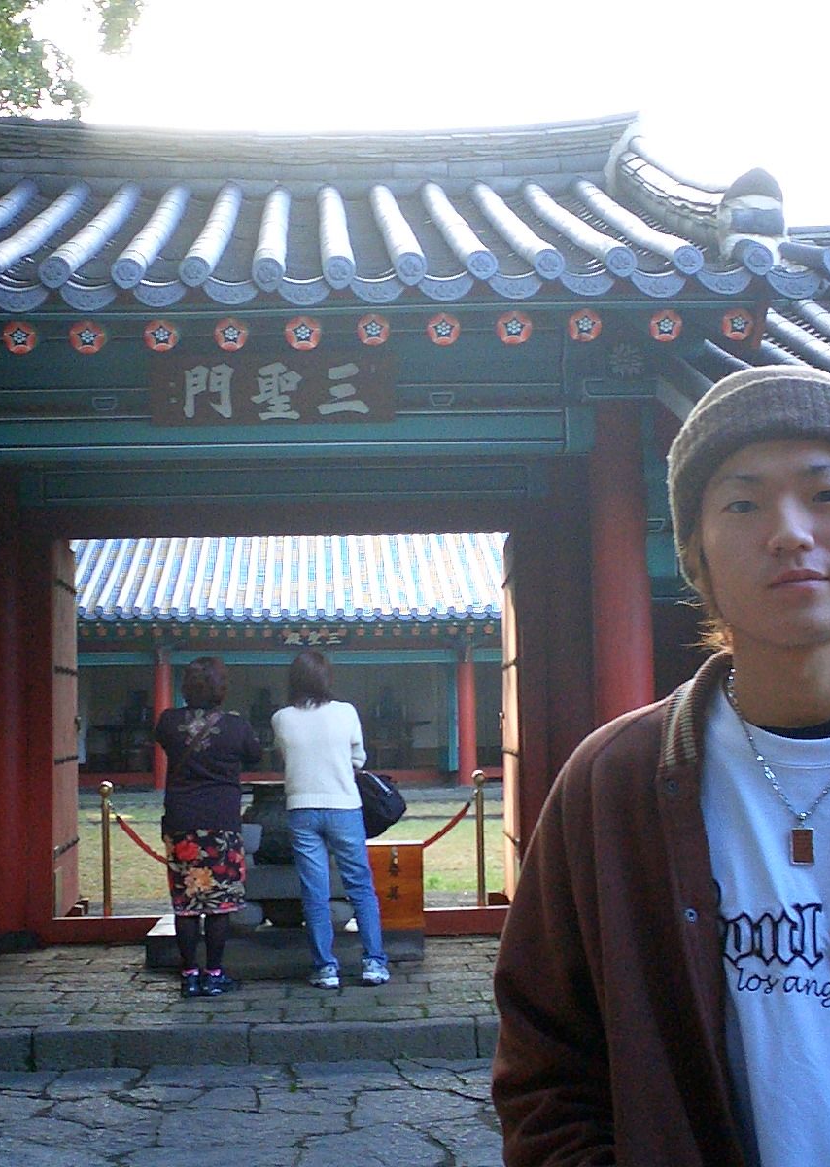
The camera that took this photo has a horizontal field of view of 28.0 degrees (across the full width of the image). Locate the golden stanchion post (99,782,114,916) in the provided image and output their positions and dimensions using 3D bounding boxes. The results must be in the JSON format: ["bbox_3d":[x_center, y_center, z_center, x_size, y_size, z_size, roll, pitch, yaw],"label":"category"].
[{"bbox_3d":[-1.876,1.674,10.148,0.260,0.940,0.260,-1,-5,-2],"label":"golden stanchion post"}]

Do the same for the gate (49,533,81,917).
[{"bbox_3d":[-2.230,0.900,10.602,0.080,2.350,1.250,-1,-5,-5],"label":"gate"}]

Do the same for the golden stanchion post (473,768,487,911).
[{"bbox_3d":[0.401,1.623,10.218,0.260,0.950,0.260,-1,-5,-2],"label":"golden stanchion post"}]

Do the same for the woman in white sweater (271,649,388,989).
[{"bbox_3d":[-0.423,1.142,8.246,0.540,1.626,0.380,-1,-5,-2],"label":"woman in white sweater"}]

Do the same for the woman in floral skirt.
[{"bbox_3d":[-1.010,1.159,8.157,0.510,1.600,0.370,-1,-5,3],"label":"woman in floral skirt"}]

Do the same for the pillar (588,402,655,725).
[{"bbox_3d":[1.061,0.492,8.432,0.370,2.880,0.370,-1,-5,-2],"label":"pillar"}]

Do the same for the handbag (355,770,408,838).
[{"bbox_3d":[-0.175,1.104,8.296,0.320,0.340,0.180,-1,-5,-2],"label":"handbag"}]

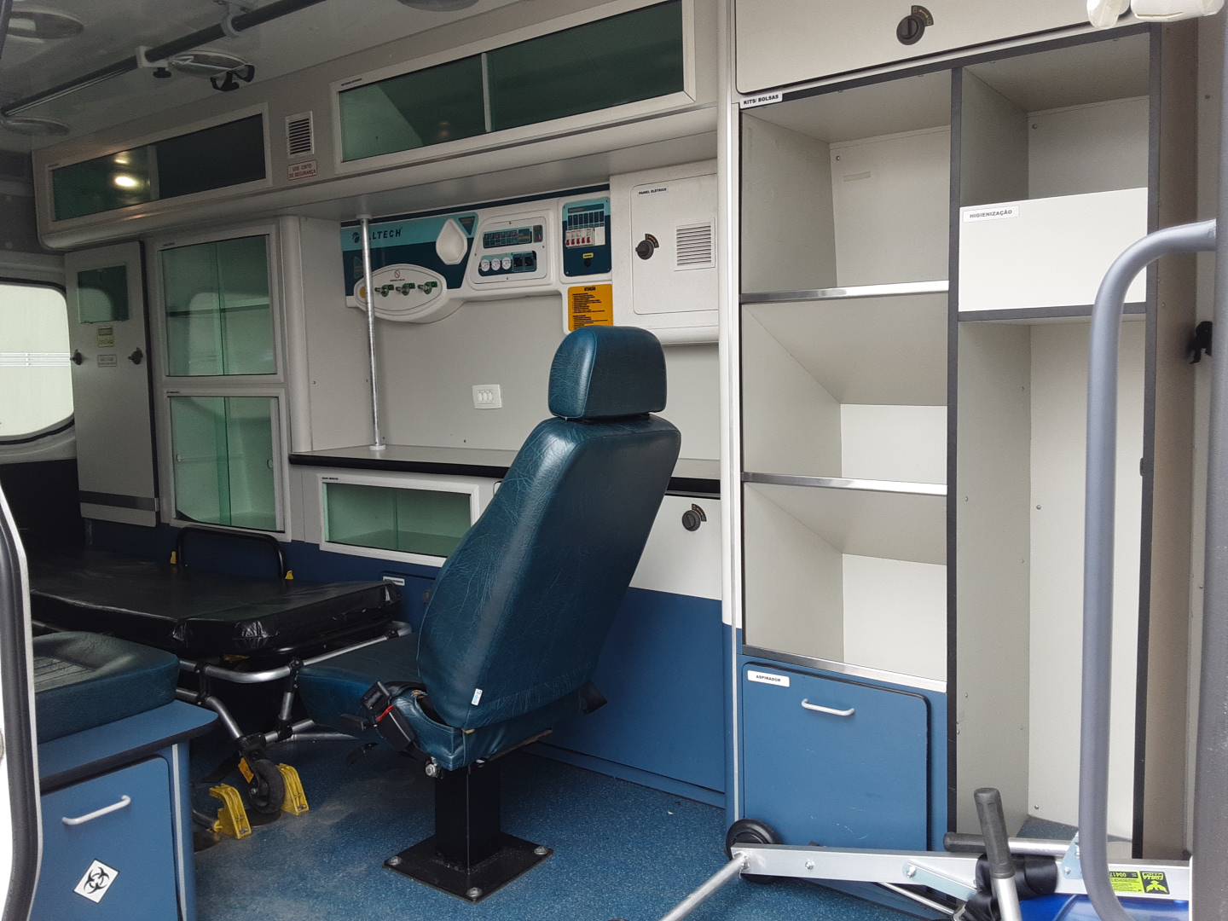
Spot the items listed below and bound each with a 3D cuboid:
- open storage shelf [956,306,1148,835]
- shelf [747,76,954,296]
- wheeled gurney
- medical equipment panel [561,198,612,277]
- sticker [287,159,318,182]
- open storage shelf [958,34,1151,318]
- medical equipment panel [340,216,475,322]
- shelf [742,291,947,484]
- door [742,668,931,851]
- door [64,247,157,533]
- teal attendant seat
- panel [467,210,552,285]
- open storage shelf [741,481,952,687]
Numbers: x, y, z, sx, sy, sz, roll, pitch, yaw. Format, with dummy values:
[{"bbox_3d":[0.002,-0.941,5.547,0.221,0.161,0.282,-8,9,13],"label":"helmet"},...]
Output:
[{"bbox_3d":[0.860,0.282,1.854,0.285,1.084,0.494,3,7,36],"label":"open storage shelf"},{"bbox_3d":[0.521,-0.500,1.957,0.407,0.365,0.393,3,7,36],"label":"shelf"},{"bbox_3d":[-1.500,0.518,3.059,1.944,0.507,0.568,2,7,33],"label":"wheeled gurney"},{"bbox_3d":[-0.073,-0.629,2.809,0.168,0.208,0.061,3,7,36],"label":"medical equipment panel"},{"bbox_3d":[-0.906,-0.843,2.891,0.131,0.044,0.006,3,7,36],"label":"sticker"},{"bbox_3d":[0.828,-0.463,1.761,0.285,0.420,0.454,3,7,36],"label":"open storage shelf"},{"bbox_3d":[-0.653,-0.619,3.250,0.622,0.328,0.112,3,7,36],"label":"medical equipment panel"},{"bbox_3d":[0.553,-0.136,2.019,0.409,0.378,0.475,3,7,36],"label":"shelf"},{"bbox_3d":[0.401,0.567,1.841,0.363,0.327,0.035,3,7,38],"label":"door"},{"bbox_3d":[-1.894,-0.280,3.752,0.571,1.018,0.029,3,7,36],"label":"door"},{"bbox_3d":[-0.240,0.297,1.984,0.740,1.093,0.449,3,7,36],"label":"teal attendant seat"},{"bbox_3d":[-0.302,-0.627,2.981,0.311,0.207,0.071,3,7,36],"label":"panel"},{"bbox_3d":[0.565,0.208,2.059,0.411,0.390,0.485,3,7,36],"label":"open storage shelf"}]

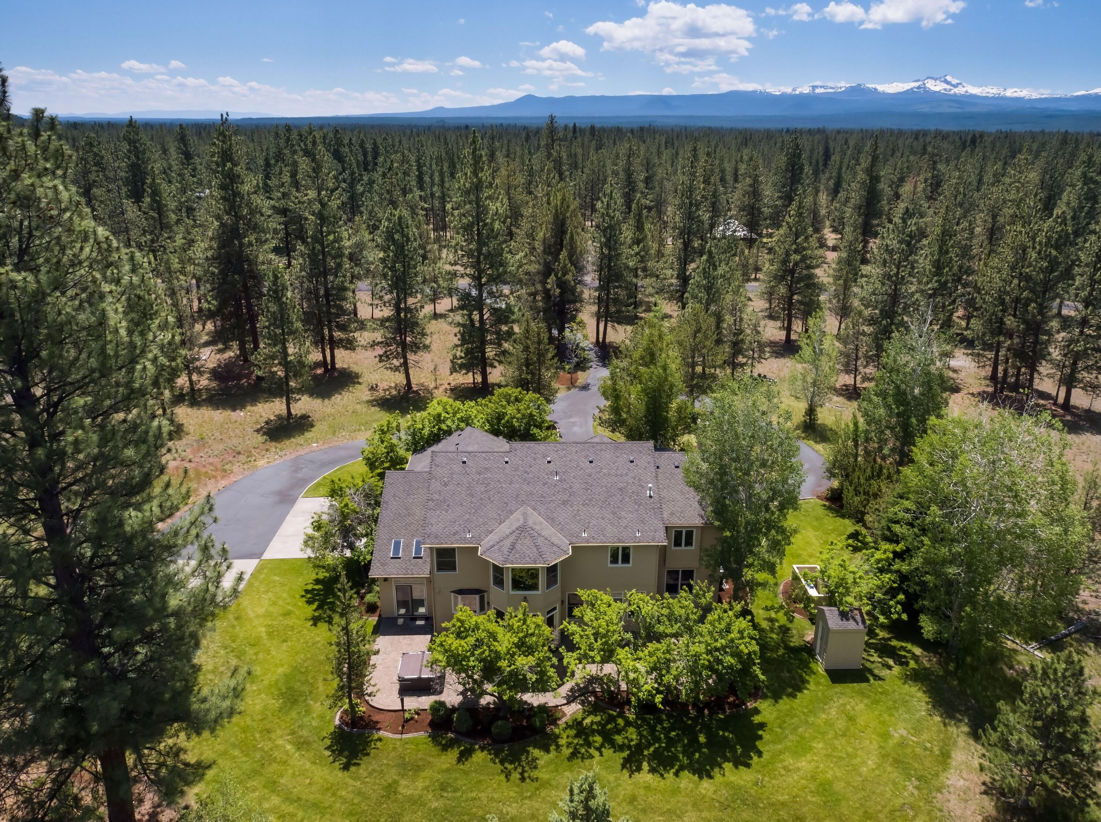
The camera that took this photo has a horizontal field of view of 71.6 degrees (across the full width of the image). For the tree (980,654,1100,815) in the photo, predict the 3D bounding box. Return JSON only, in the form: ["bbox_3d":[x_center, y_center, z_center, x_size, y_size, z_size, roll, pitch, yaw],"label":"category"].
[{"bbox_3d":[19.688,12.848,30.457,5.000,7.970,5.000,0,20,0],"label":"tree"}]

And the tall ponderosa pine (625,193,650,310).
[{"bbox_3d":[13.329,-23.766,115.392,3.900,17.650,3.900,0,20,0],"label":"tall ponderosa pine"}]

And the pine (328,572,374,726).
[{"bbox_3d":[-9.200,11.090,35.149,2.050,8.600,2.050,0,21,0],"label":"pine"}]

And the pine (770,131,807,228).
[{"bbox_3d":[47.800,-42.605,152.915,6.800,24.000,6.600,0,21,0],"label":"pine"}]

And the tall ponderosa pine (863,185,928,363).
[{"bbox_3d":[40.533,-15.691,89.567,6.600,20.690,6.400,0,20,0],"label":"tall ponderosa pine"}]

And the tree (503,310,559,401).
[{"bbox_3d":[-1.949,-5.411,75.770,5.800,9.340,5.800,1,21,0],"label":"tree"}]

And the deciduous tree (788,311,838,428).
[{"bbox_3d":[24.150,-3.785,69.716,4.600,11.030,4.600,1,21,0],"label":"deciduous tree"}]

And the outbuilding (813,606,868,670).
[{"bbox_3d":[15.248,11.676,40.069,1.950,3.000,2.000,1,21,0],"label":"outbuilding"}]

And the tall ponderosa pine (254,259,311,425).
[{"bbox_3d":[-24.831,-6.132,70.951,5.200,15.020,5.000,0,20,0],"label":"tall ponderosa pine"}]

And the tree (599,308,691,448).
[{"bbox_3d":[8.300,-2.787,66.667,7.600,11.800,7.300,0,21,0],"label":"tree"}]

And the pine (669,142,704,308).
[{"bbox_3d":[20.000,-26.672,111.901,5.000,23.800,5.000,0,21,0],"label":"pine"}]

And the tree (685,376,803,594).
[{"bbox_3d":[11.007,4.812,43.114,6.400,14.170,6.200,0,20,0],"label":"tree"}]

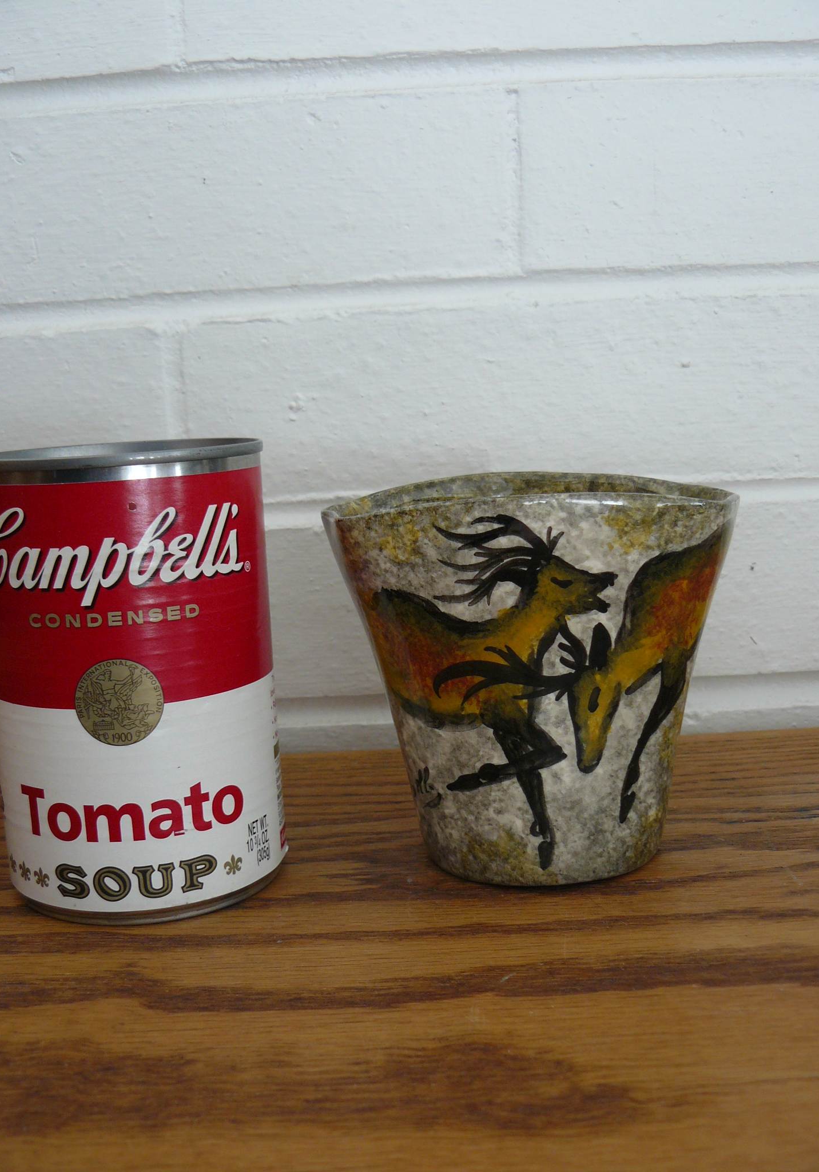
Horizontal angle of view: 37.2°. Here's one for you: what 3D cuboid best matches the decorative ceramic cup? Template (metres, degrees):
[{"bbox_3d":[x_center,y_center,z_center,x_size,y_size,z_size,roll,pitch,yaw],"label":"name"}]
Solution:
[{"bbox_3d":[0.031,0.019,0.297,0.099,0.088,0.061,-3,10,2],"label":"decorative ceramic cup"}]

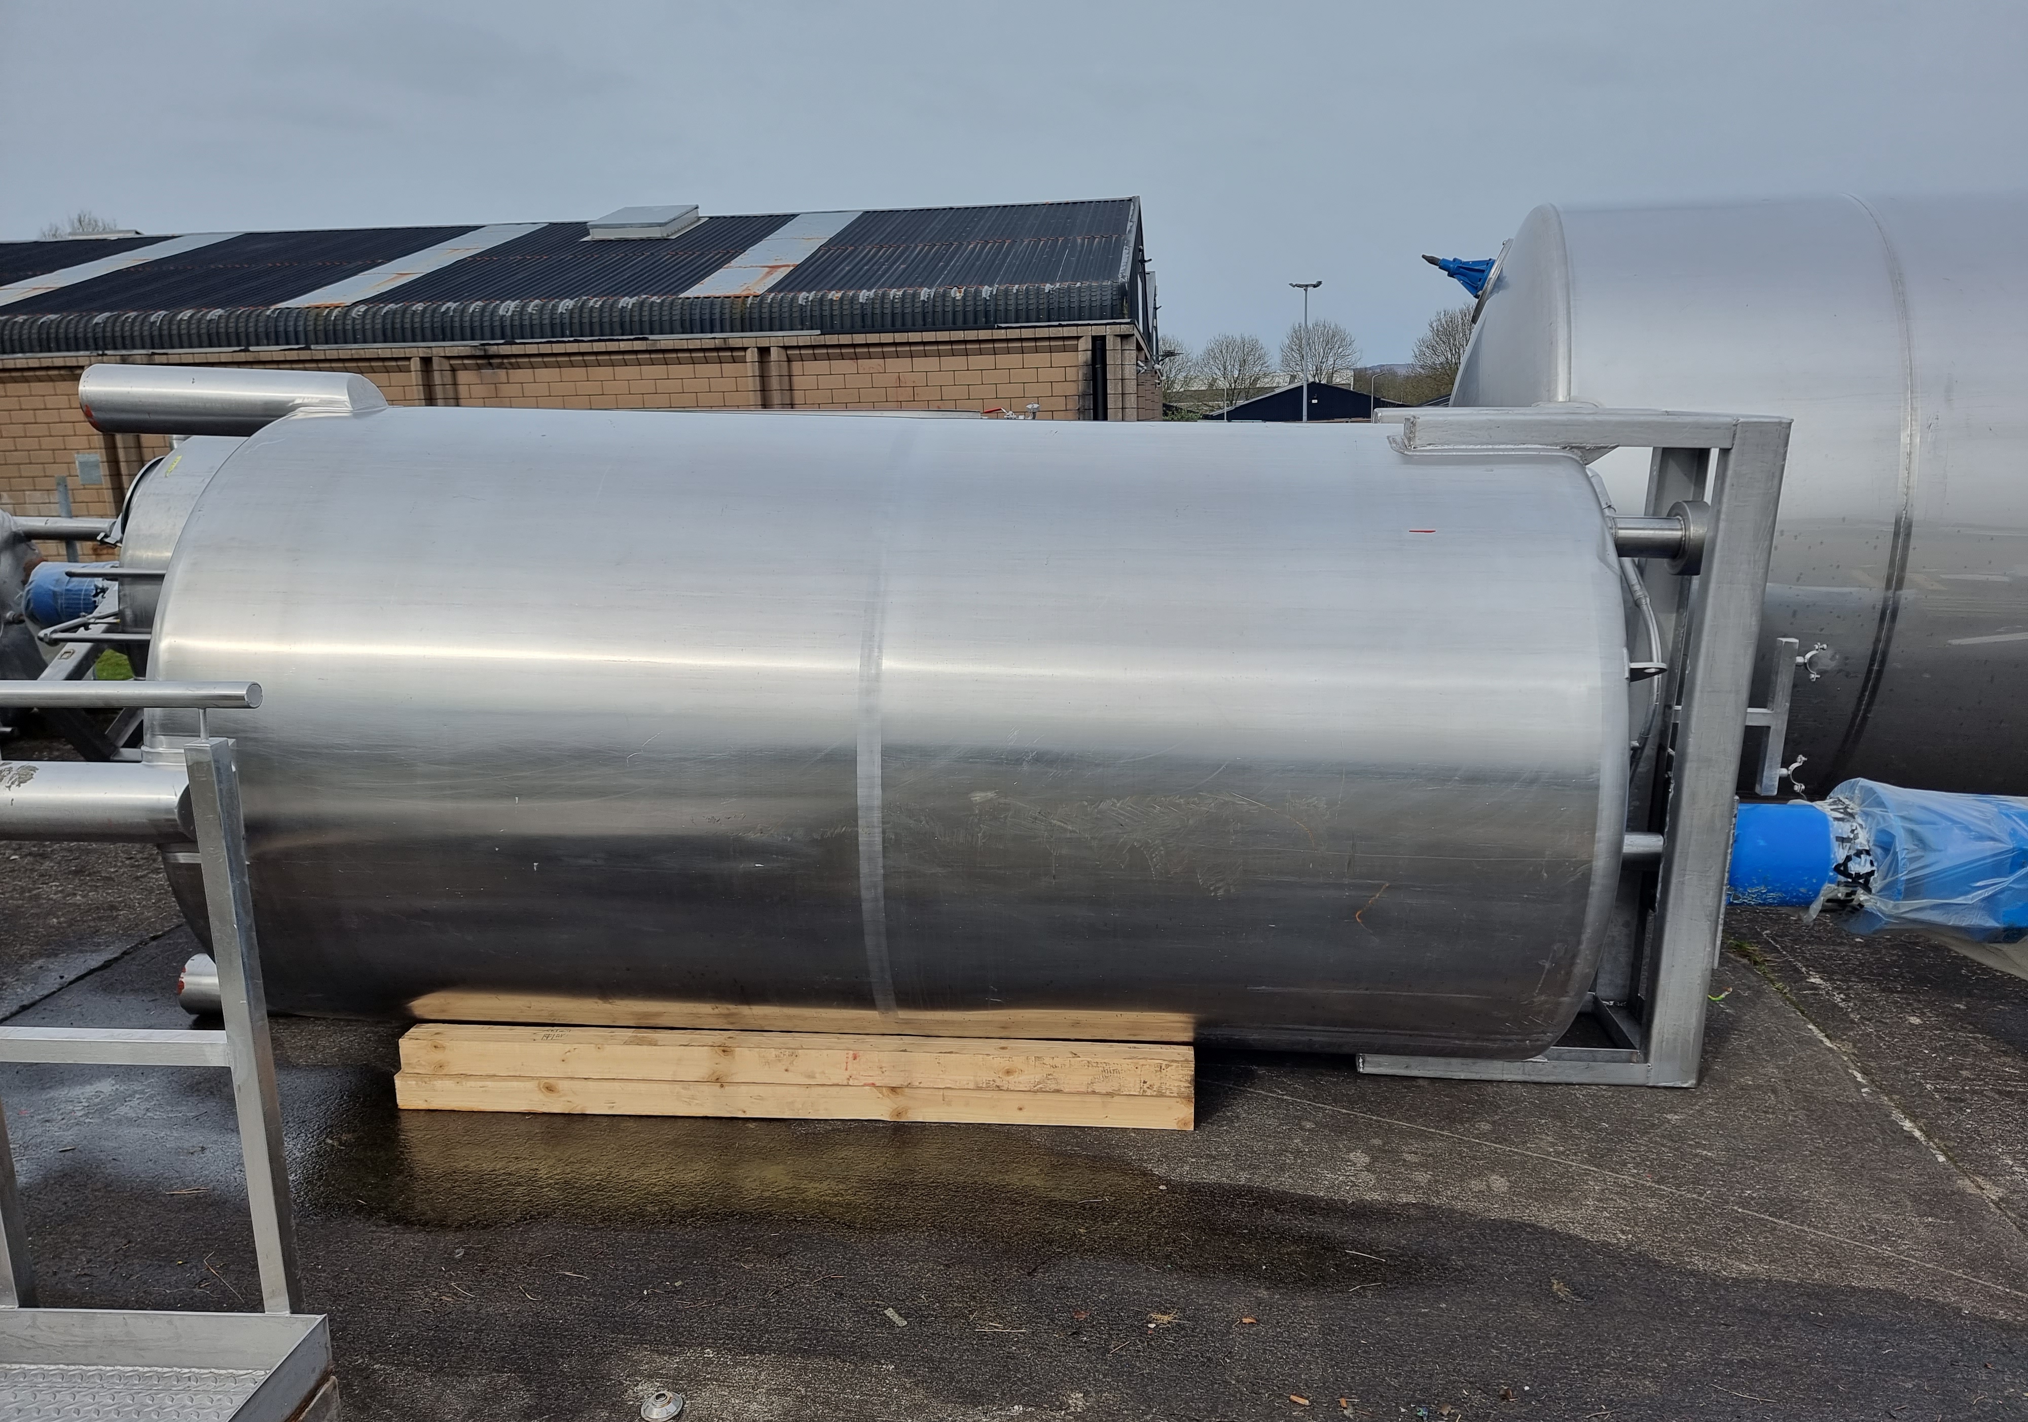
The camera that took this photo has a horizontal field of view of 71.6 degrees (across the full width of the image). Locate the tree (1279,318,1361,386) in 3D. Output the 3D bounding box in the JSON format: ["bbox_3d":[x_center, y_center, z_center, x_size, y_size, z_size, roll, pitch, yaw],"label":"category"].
[{"bbox_3d":[28.148,-30.304,129.590,7.600,11.540,7.400,1,12,12],"label":"tree"}]

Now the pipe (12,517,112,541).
[{"bbox_3d":[-5.954,-1.140,8.800,0.660,0.142,0.142,-1,12,4],"label":"pipe"}]

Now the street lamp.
[{"bbox_3d":[16.492,-19.374,79.589,1.850,9.550,0.500,1,12,11],"label":"street lamp"}]

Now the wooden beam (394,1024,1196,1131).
[{"bbox_3d":[-0.565,0.913,3.516,2.020,0.180,0.110,0,12,6],"label":"wooden beam"}]

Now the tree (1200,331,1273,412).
[{"bbox_3d":[20.547,-29.520,129.716,7.000,10.330,7.000,0,12,9],"label":"tree"}]

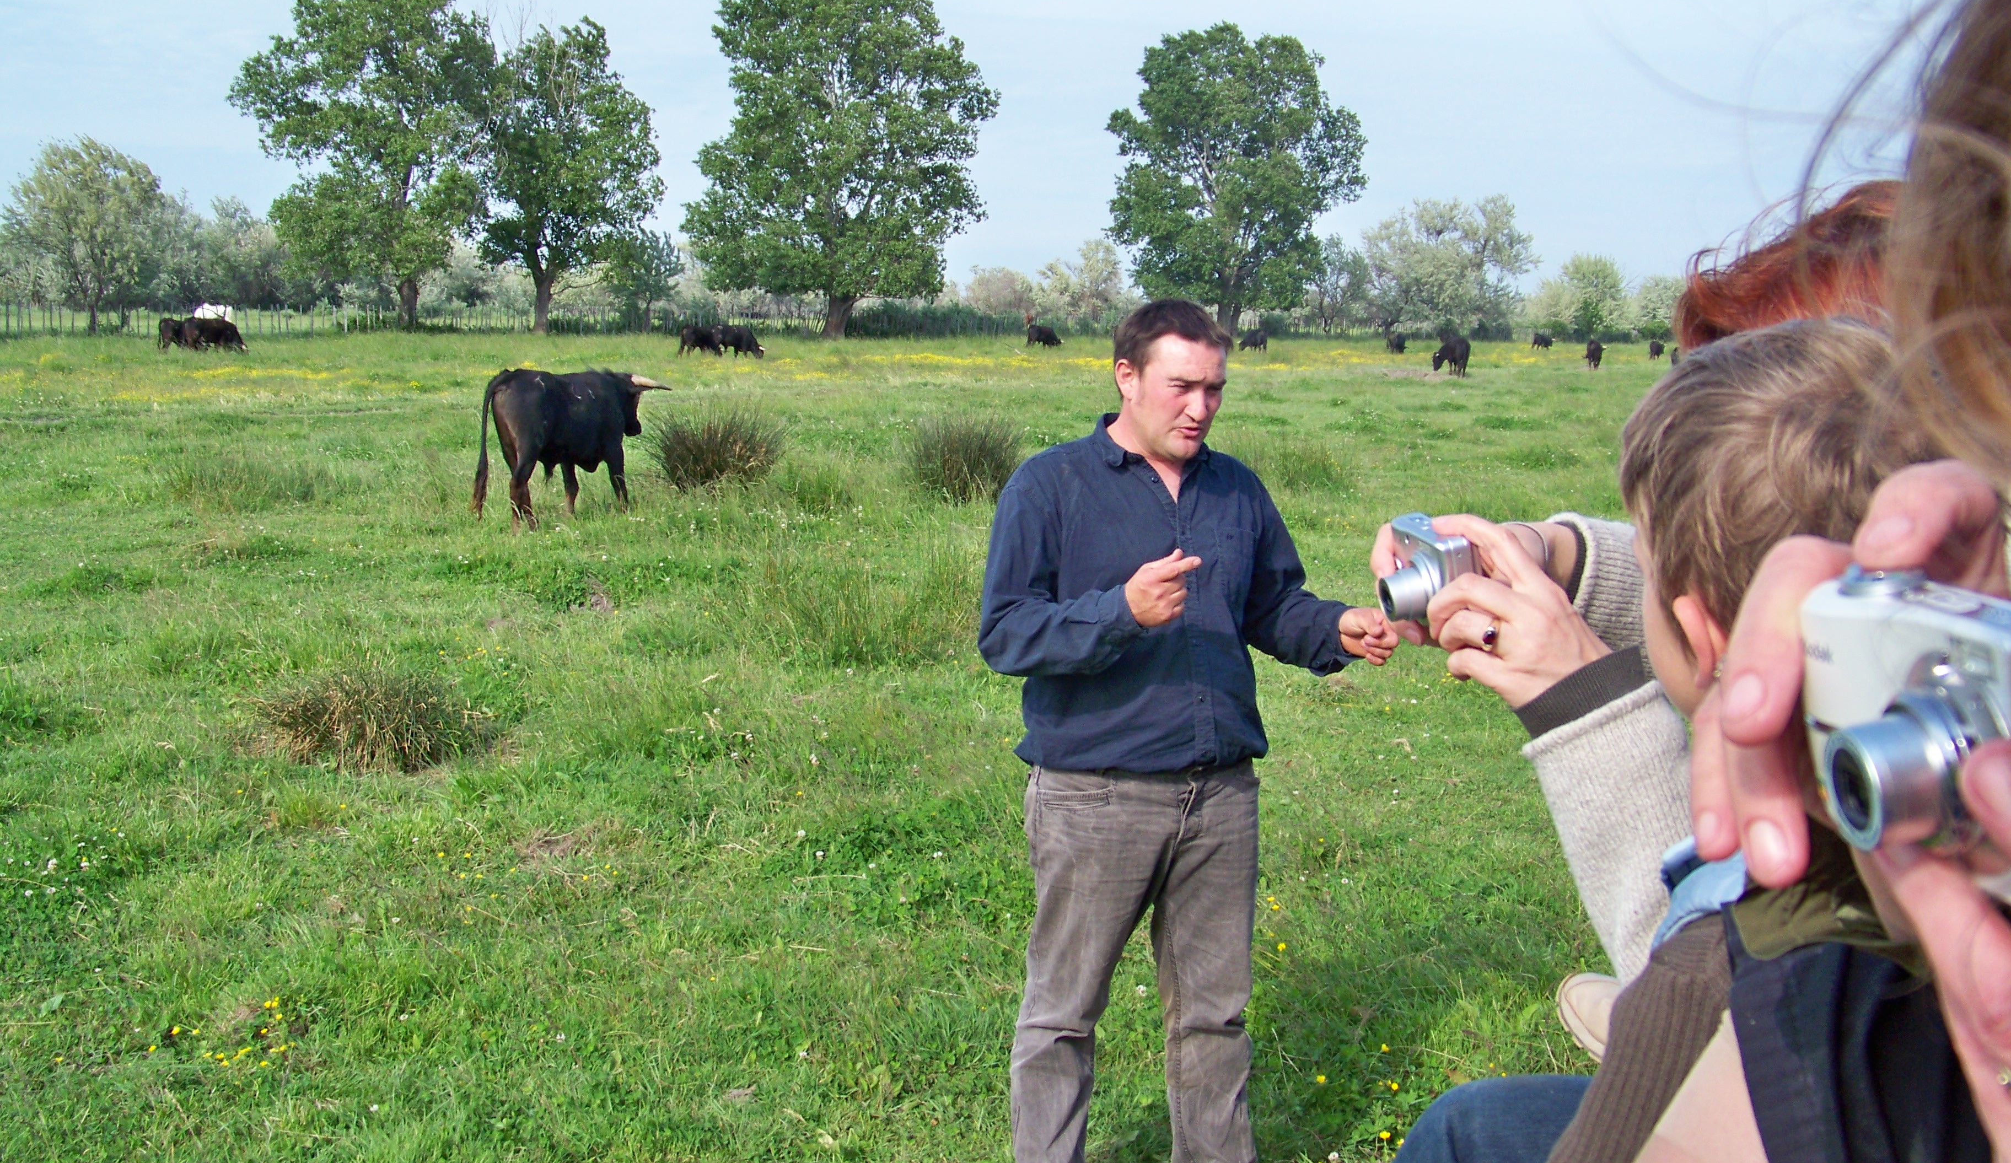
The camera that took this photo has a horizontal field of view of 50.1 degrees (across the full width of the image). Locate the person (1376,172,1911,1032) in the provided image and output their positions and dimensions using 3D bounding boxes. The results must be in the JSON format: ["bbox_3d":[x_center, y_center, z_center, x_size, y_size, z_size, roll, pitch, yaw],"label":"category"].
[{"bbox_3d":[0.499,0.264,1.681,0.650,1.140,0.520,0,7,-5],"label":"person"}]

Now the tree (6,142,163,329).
[{"bbox_3d":[-46.256,-17.366,108.000,7.890,9.870,7.560,1,7,0],"label":"tree"}]

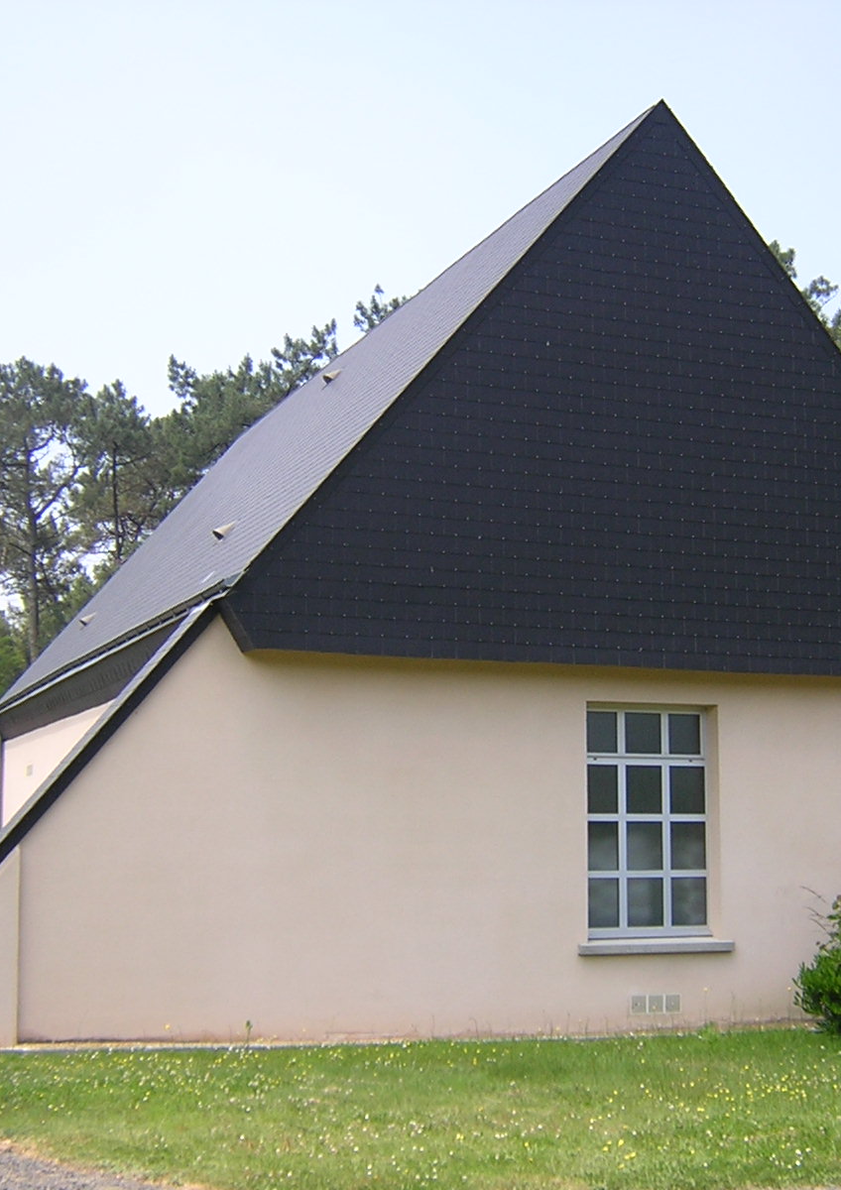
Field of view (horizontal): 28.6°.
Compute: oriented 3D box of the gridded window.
[{"bbox_3d":[2.155,2.209,15.896,1.380,2.160,0.130,3,-9,-20],"label":"gridded window"}]

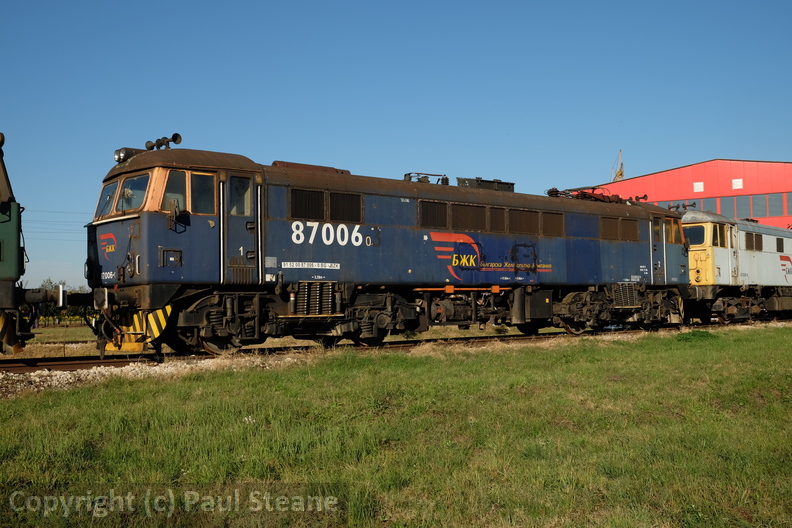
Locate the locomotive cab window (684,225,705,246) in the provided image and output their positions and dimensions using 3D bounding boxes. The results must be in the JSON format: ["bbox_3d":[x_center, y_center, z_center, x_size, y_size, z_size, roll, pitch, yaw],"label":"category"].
[{"bbox_3d":[9.229,-0.859,24.725,0.950,0.640,0.080,-5,-18,44],"label":"locomotive cab window"}]

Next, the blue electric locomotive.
[{"bbox_3d":[1.486,-0.213,18.757,17.600,3.980,2.680,1,-4,-41],"label":"blue electric locomotive"}]

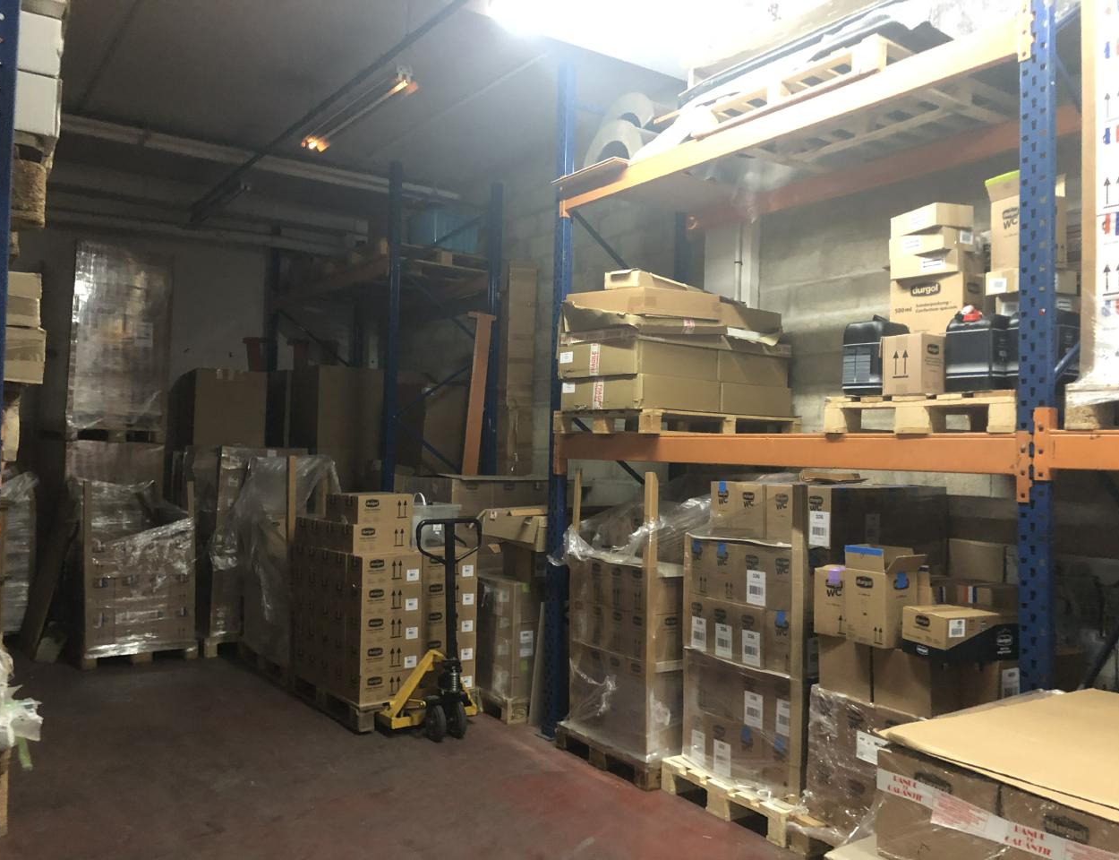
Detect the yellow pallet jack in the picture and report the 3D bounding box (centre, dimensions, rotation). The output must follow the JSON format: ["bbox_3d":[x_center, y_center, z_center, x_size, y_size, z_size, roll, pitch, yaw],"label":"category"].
[{"bbox_3d":[-0.957,1.148,5.848,0.570,1.260,1.460,2,-2,-35],"label":"yellow pallet jack"}]

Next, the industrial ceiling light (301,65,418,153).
[{"bbox_3d":[-1.297,-1.996,5.883,0.180,0.130,1.530,2,-2,-35],"label":"industrial ceiling light"}]

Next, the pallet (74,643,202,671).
[{"bbox_3d":[-3.486,1.689,7.455,0.800,0.145,1.200,2,-2,-35],"label":"pallet"}]

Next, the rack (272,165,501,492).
[{"bbox_3d":[-1.771,-0.131,8.694,1.070,3.920,2.950,2,-2,-35],"label":"rack"}]

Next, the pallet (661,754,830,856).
[{"bbox_3d":[1.235,1.725,4.617,1.200,0.145,0.810,2,-2,-35],"label":"pallet"}]

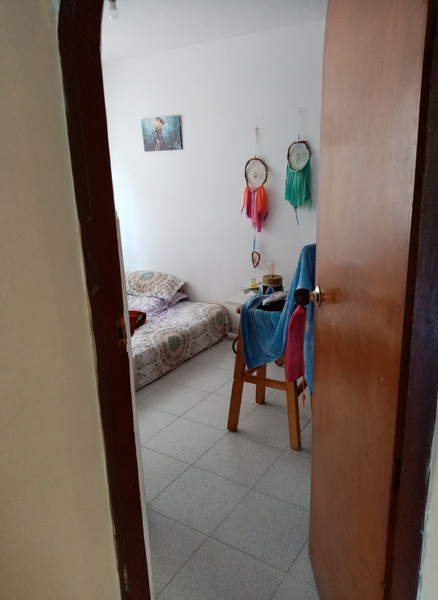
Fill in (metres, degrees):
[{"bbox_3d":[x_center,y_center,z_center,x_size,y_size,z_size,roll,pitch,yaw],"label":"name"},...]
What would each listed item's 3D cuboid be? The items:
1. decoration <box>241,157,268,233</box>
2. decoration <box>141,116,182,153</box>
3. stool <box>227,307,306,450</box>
[{"bbox_3d":[0.288,-0.828,3.614,0.215,0.590,0.040,8,18,33],"label":"decoration"},{"bbox_3d":[-0.512,-1.463,3.979,0.430,0.280,0.025,8,18,33],"label":"decoration"},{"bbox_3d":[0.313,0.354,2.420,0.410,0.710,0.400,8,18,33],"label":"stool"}]

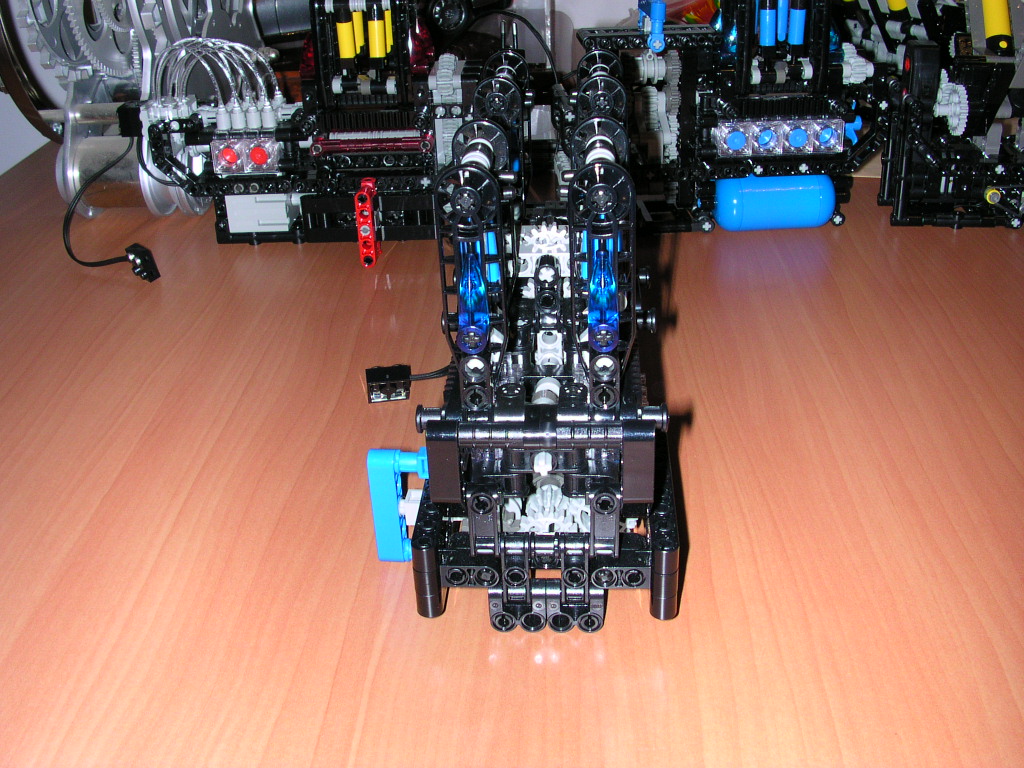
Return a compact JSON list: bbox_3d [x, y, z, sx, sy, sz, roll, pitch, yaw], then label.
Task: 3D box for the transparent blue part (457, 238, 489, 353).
[{"bbox_3d":[-0.010,-0.021,0.269,0.008,0.027,0.009,0,19,3],"label":"transparent blue part"}]

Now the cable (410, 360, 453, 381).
[{"bbox_3d":[-0.031,-0.005,0.422,0.017,0.005,0.009,0,27,3],"label":"cable"}]

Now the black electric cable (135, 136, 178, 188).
[{"bbox_3d":[-0.189,-0.119,0.584,0.022,0.026,0.010,-11,28,-18],"label":"black electric cable"}]

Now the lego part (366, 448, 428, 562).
[{"bbox_3d":[-0.030,0.036,0.319,0.019,0.040,0.009,0,31,3],"label":"lego part"}]

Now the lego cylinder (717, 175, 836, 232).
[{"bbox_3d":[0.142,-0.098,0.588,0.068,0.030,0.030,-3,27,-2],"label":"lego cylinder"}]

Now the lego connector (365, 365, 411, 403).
[{"bbox_3d":[-0.048,-0.001,0.418,0.016,0.015,0.008,-4,59,-5],"label":"lego connector"}]

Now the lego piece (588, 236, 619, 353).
[{"bbox_3d":[0.022,-0.022,0.268,0.008,0.028,0.009,0,19,3],"label":"lego piece"}]

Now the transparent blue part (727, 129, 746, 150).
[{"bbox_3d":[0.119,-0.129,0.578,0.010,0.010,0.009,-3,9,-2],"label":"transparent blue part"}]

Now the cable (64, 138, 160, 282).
[{"bbox_3d":[-0.207,-0.087,0.556,0.045,0.058,0.064,-11,28,-18],"label":"cable"}]

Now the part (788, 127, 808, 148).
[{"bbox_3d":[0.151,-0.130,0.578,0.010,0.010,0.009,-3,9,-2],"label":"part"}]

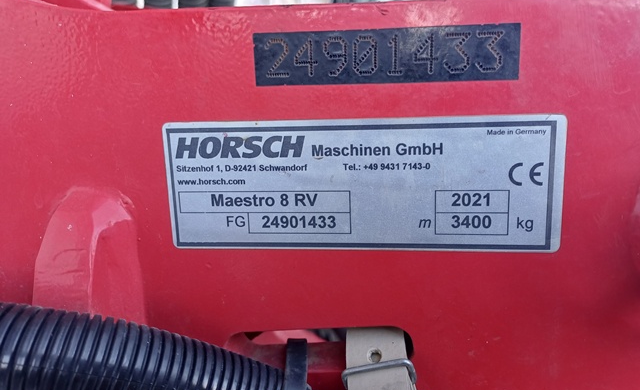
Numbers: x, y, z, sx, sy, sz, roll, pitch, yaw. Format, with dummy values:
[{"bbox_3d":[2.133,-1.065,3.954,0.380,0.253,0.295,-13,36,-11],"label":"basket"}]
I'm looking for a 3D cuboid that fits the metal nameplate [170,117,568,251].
[{"bbox_3d":[0.012,-0.003,0.154,0.131,0.044,0.002,0,10,8],"label":"metal nameplate"}]

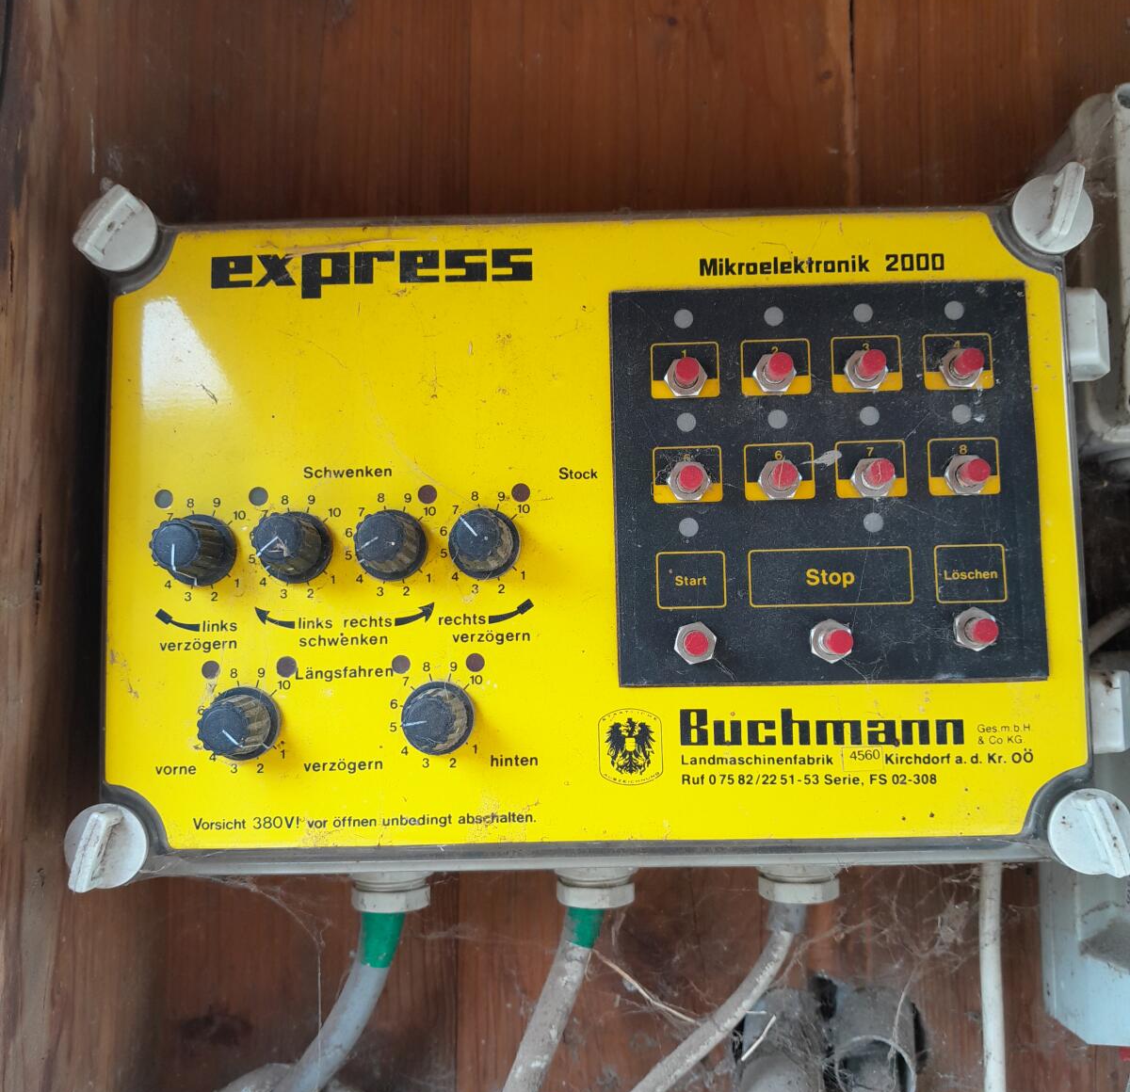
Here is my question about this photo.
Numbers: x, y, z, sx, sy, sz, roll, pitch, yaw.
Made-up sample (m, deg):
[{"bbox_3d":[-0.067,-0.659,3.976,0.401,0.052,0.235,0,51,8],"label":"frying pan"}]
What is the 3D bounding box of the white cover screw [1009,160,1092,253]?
[{"bbox_3d":[0.154,-0.105,0.352,0.025,0.025,0.016,-1,-6,1],"label":"white cover screw"}]

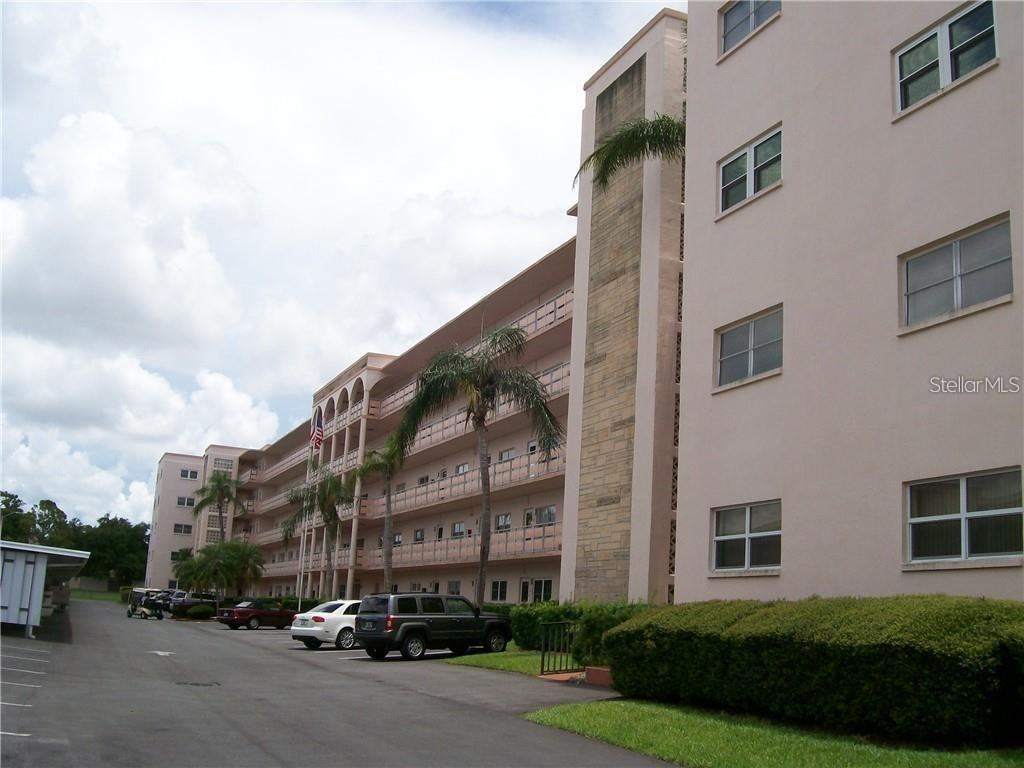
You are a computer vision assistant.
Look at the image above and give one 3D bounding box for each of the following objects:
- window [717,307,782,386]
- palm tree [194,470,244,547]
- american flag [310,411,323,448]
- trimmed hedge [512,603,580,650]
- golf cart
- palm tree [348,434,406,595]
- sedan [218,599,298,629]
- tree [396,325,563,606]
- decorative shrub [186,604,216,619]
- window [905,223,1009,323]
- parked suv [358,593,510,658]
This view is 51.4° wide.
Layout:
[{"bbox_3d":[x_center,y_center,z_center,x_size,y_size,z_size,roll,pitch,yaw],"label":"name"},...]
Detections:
[{"bbox_3d":[3.461,-0.503,15.552,0.120,0.900,1.580,8,-14,-22],"label":"window"},{"bbox_3d":[-23.924,12.734,85.720,4.300,11.500,4.300,8,-14,-22],"label":"palm tree"},{"bbox_3d":[-11.293,2.606,61.525,0.680,2.150,0.350,6,-13,-10],"label":"american flag"},{"bbox_3d":[1.038,7.515,33.000,1.400,1.380,2.500,9,-14,-24],"label":"trimmed hedge"},{"bbox_3d":[-19.789,11.852,57.500,1.200,1.780,2.350,15,-17,-43],"label":"golf cart"},{"bbox_3d":[-5.405,6.623,45.500,3.000,8.900,3.000,3,-13,1],"label":"palm tree"},{"bbox_3d":[-12.042,11.399,52.356,1.760,1.360,4.600,-9,-18,44],"label":"sedan"},{"bbox_3d":[-1.074,3.562,36.300,5.500,11.000,5.400,3,-13,1],"label":"tree"},{"bbox_3d":[-19.244,14.100,66.000,1.500,0.870,1.700,9,-14,-24],"label":"decorative shrub"},{"bbox_3d":[4.996,-1.204,12.025,0.120,0.900,1.580,8,-14,-22],"label":"window"},{"bbox_3d":[-1.985,6.695,29.225,4.410,1.660,1.770,13,-16,-39],"label":"parked suv"}]

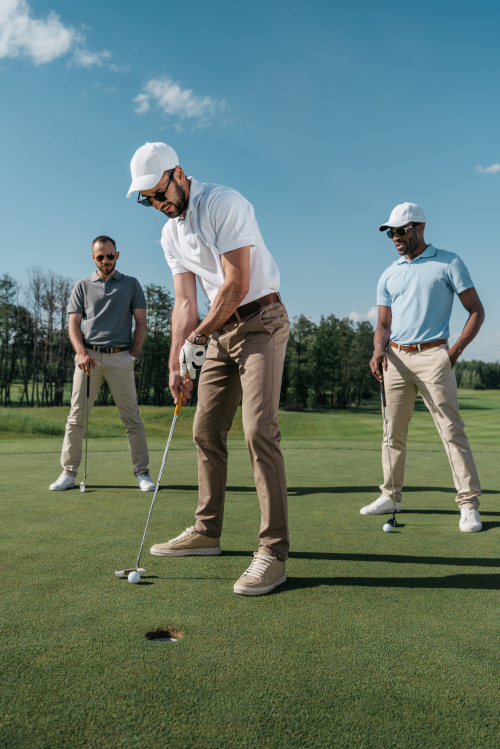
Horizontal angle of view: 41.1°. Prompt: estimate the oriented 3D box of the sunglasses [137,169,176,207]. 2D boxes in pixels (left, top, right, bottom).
[{"bbox_3d":[-0.343,-0.710,2.498,0.140,0.140,0.050,0,-30,31],"label":"sunglasses"}]

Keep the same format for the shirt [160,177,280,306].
[{"bbox_3d":[-0.117,-0.515,2.600,0.470,0.560,0.310,0,33,48],"label":"shirt"}]

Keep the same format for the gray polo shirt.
[{"bbox_3d":[-1.016,-0.478,4.750,0.550,0.550,0.280,0,-1,-2],"label":"gray polo shirt"}]

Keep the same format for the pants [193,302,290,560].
[{"bbox_3d":[-0.026,0.219,2.650,0.330,0.960,0.550,1,-1,-35],"label":"pants"}]

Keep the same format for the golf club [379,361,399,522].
[{"bbox_3d":[0.724,0.349,3.530,0.100,0.901,0.060,-10,-15,36],"label":"golf club"}]

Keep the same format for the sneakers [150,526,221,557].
[{"bbox_3d":[-0.278,0.721,2.913,0.302,0.122,0.108,0,0,1],"label":"sneakers"}]

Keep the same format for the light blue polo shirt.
[{"bbox_3d":[0.946,-0.434,3.610,0.510,0.550,0.290,-1,-1,41],"label":"light blue polo shirt"}]

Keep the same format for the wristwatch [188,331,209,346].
[{"bbox_3d":[-0.196,-0.137,2.540,0.068,0.042,0.060,28,-3,-16],"label":"wristwatch"}]

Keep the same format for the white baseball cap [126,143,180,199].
[{"bbox_3d":[-0.363,-0.759,2.445,0.175,0.135,0.245,1,40,36],"label":"white baseball cap"}]

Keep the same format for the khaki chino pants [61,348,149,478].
[{"bbox_3d":[-1.038,0.271,4.750,0.600,0.940,0.290,0,-1,-2],"label":"khaki chino pants"}]

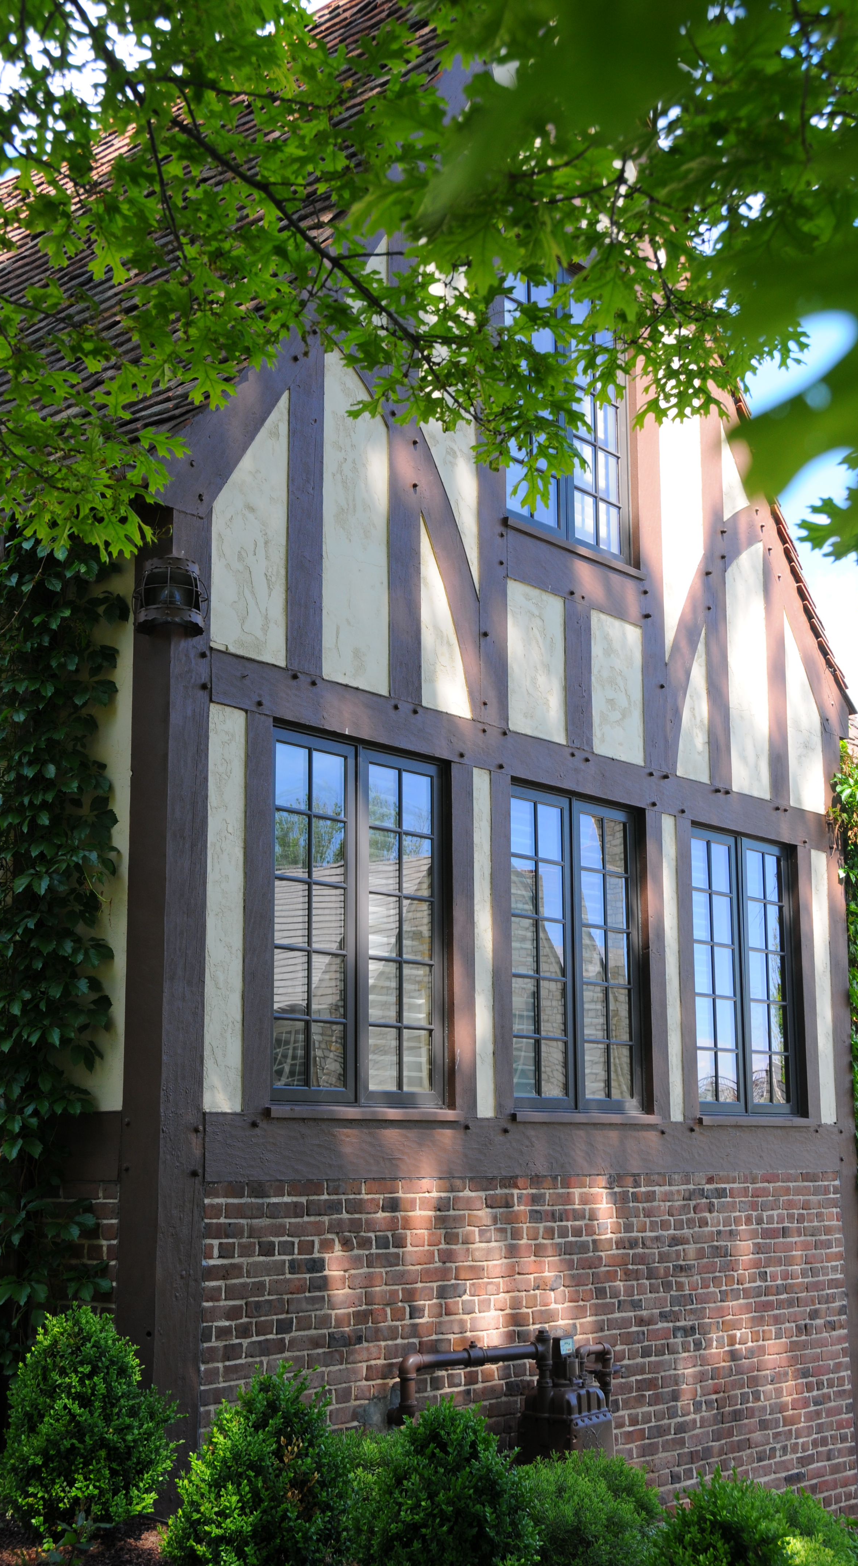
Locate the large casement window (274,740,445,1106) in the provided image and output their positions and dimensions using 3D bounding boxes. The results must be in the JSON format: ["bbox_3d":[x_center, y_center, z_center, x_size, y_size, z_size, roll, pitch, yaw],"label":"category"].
[{"bbox_3d":[-0.321,0.556,7.265,0.091,1.434,1.031,-11,-15,41],"label":"large casement window"}]

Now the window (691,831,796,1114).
[{"bbox_3d":[1.556,0.965,9.326,0.091,1.434,1.013,-11,-15,41],"label":"window"}]

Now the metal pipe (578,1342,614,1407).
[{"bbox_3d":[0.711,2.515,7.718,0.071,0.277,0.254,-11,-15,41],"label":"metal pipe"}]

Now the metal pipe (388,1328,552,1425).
[{"bbox_3d":[0.176,2.329,7.192,0.132,0.292,0.925,-11,-15,41],"label":"metal pipe"}]

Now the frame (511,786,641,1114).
[{"bbox_3d":[0.621,0.761,8.299,0.091,1.434,1.023,-11,-15,41],"label":"frame"}]

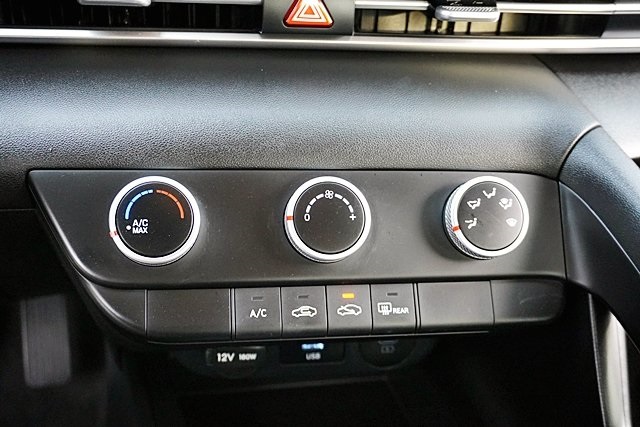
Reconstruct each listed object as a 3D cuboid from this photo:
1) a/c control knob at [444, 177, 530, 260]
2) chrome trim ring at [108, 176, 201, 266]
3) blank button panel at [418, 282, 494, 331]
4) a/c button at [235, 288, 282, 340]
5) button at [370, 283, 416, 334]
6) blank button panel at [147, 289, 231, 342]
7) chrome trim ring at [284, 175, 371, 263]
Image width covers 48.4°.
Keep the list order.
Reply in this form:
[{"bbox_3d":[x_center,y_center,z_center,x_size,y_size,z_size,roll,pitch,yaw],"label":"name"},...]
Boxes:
[{"bbox_3d":[0.091,0.003,0.391,0.044,0.044,0.015,0,-10,-9],"label":"a/c control knob"},{"bbox_3d":[-0.084,0.005,0.362,0.044,0.044,0.015,0,-10,-9],"label":"chrome trim ring"},{"bbox_3d":[0.071,0.050,0.379,0.041,0.025,0.010,0,-10,-9],"label":"blank button panel"},{"bbox_3d":[-0.032,0.051,0.362,0.023,0.025,0.010,0,-10,-9],"label":"a/c button"},{"bbox_3d":[0.037,0.050,0.373,0.023,0.025,0.010,0,-10,-9],"label":"button"},{"bbox_3d":[-0.065,0.051,0.356,0.041,0.025,0.010,0,-10,-9],"label":"blank button panel"},{"bbox_3d":[0.004,0.004,0.377,0.044,0.044,0.015,0,-10,-9],"label":"chrome trim ring"}]

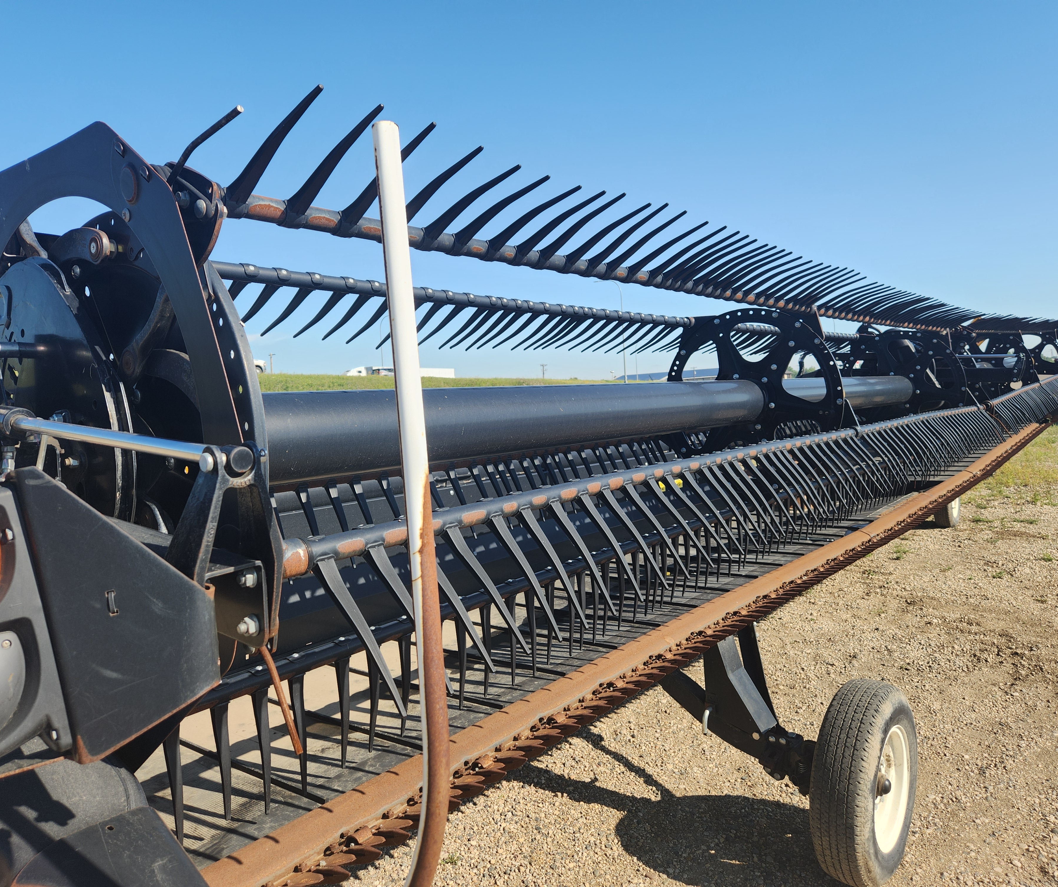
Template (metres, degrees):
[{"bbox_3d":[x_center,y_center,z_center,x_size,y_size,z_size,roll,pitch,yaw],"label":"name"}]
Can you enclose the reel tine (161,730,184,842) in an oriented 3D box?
[{"bbox_3d":[-0.712,0.681,1.587,0.036,0.246,0.031,-3,2,39],"label":"reel tine"}]

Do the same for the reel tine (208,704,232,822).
[{"bbox_3d":[-0.649,0.679,1.675,0.036,0.255,0.031,1,5,39],"label":"reel tine"}]

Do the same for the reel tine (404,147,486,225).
[{"bbox_3d":[-0.181,-0.498,1.543,0.268,0.042,0.032,-29,-14,37],"label":"reel tine"}]

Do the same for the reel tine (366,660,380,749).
[{"bbox_3d":[-0.399,0.650,2.006,0.036,0.279,0.031,7,9,38],"label":"reel tine"}]

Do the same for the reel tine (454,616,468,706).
[{"bbox_3d":[-0.195,0.625,2.250,0.036,0.283,0.031,5,8,39],"label":"reel tine"}]

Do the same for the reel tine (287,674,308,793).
[{"bbox_3d":[-0.529,0.671,1.822,0.036,0.283,0.031,0,4,39],"label":"reel tine"}]

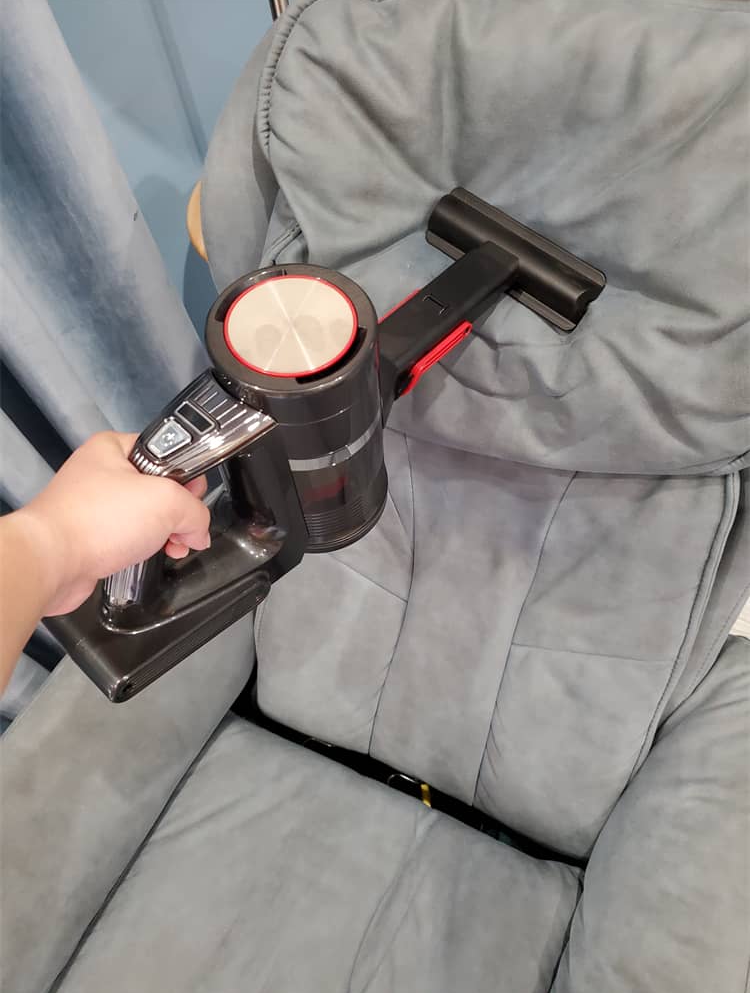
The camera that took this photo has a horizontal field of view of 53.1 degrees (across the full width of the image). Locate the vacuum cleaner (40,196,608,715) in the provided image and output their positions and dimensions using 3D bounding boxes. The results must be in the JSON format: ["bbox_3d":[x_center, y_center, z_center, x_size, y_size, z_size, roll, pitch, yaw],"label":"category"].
[{"bbox_3d":[-0.034,-0.059,0.498,0.141,0.194,0.440,39,69,19],"label":"vacuum cleaner"}]

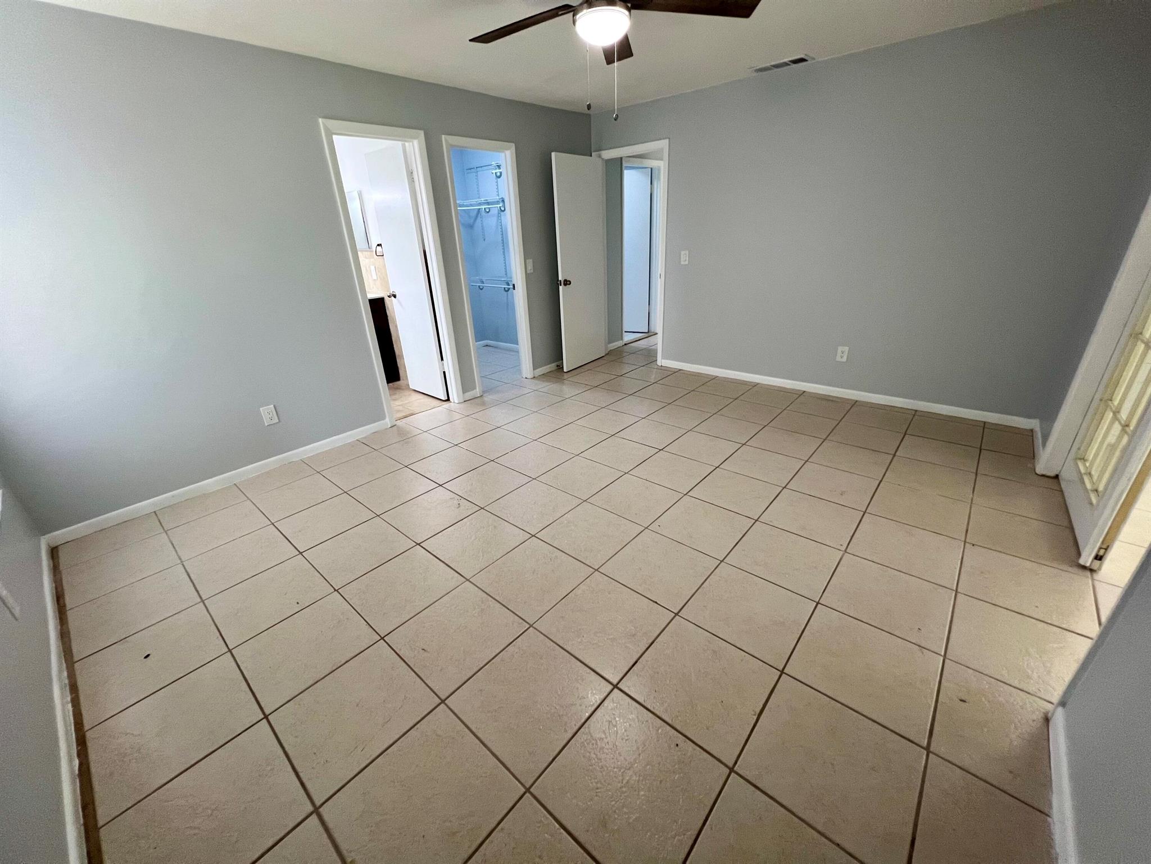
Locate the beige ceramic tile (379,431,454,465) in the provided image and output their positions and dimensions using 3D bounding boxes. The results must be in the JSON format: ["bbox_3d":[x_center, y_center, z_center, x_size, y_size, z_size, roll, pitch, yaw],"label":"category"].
[{"bbox_3d":[-1.176,0.125,3.208,0.395,0.012,0.395,19,33,37],"label":"beige ceramic tile"}]

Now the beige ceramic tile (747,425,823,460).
[{"bbox_3d":[1.493,0.079,3.084,0.406,0.010,0.406,18,31,38],"label":"beige ceramic tile"}]

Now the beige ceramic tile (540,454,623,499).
[{"bbox_3d":[0.042,0.290,2.778,0.400,0.010,0.400,17,31,38],"label":"beige ceramic tile"}]

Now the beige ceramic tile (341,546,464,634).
[{"bbox_3d":[-0.780,0.701,1.961,0.395,0.012,0.395,19,33,37],"label":"beige ceramic tile"}]

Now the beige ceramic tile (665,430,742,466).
[{"bbox_3d":[0.905,0.113,3.067,0.406,0.010,0.406,18,31,38],"label":"beige ceramic tile"}]

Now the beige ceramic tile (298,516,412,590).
[{"bbox_3d":[-1.067,0.584,2.142,0.393,0.010,0.393,17,31,38],"label":"beige ceramic tile"}]

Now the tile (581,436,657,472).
[{"bbox_3d":[0.319,0.155,3.108,0.415,0.012,0.415,18,31,38],"label":"tile"}]

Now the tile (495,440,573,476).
[{"bbox_3d":[-0.284,0.194,3.081,0.415,0.012,0.415,18,31,38],"label":"tile"}]

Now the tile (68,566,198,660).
[{"bbox_3d":[-1.937,0.771,1.903,0.398,0.010,0.398,17,31,38],"label":"tile"}]

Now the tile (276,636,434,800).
[{"bbox_3d":[-0.743,0.943,1.466,0.407,0.012,0.400,18,31,38],"label":"tile"}]

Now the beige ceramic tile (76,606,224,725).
[{"bbox_3d":[-1.611,0.859,1.650,0.400,0.010,0.390,17,31,38],"label":"beige ceramic tile"}]

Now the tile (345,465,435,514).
[{"bbox_3d":[-1.145,0.366,2.732,0.400,0.010,0.400,17,31,38],"label":"tile"}]

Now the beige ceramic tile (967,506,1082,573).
[{"bbox_3d":[2.190,0.521,2.111,0.408,0.012,0.415,18,32,38],"label":"beige ceramic tile"}]

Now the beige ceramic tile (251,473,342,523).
[{"bbox_3d":[-1.739,0.404,2.709,0.400,0.010,0.400,17,31,38],"label":"beige ceramic tile"}]

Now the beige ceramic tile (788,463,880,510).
[{"bbox_3d":[1.530,0.313,2.563,0.400,0.010,0.400,17,31,38],"label":"beige ceramic tile"}]

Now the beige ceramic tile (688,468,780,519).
[{"bbox_3d":[0.910,0.342,2.459,0.393,0.010,0.393,17,31,38],"label":"beige ceramic tile"}]

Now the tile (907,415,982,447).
[{"bbox_3d":[2.651,-0.001,3.101,0.395,0.012,0.395,19,33,37],"label":"tile"}]

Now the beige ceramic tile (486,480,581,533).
[{"bbox_3d":[-0.237,0.422,2.485,0.406,0.010,0.406,18,31,38],"label":"beige ceramic tile"}]

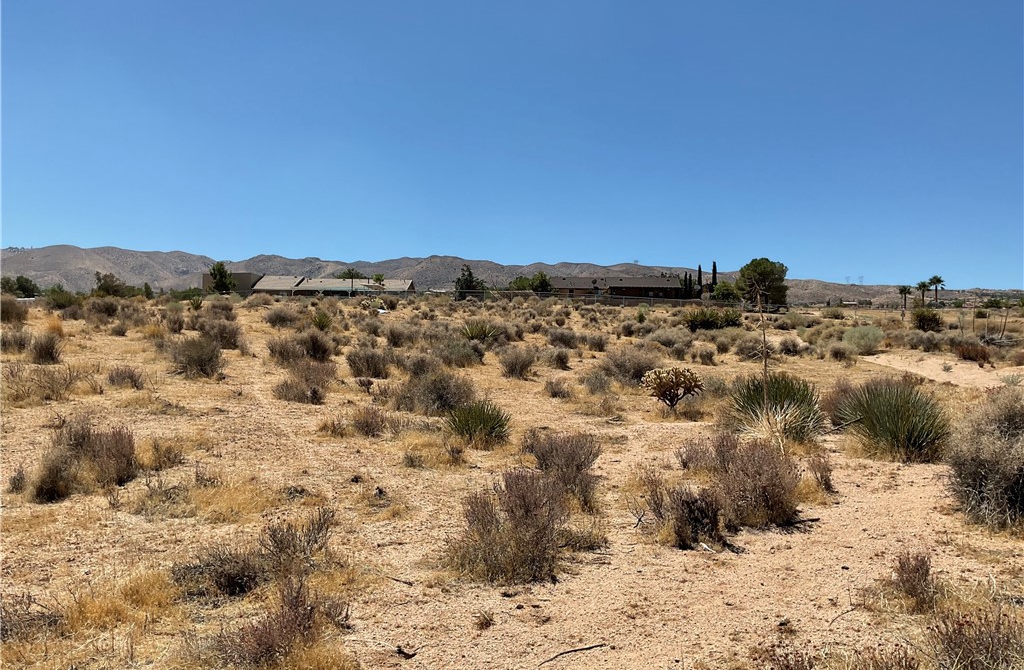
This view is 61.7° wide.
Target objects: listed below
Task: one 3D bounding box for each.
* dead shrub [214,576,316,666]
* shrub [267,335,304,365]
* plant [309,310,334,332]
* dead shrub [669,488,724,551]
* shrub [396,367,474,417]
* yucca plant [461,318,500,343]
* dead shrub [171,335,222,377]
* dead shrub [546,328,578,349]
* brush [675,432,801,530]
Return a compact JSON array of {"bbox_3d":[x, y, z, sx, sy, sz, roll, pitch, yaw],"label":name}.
[{"bbox_3d":[-1.089,1.266,3.852,0.461,0.323,0.369,-1,3,-16],"label":"dead shrub"},{"bbox_3d":[-4.959,0.307,18.768,0.805,0.592,0.747,-1,3,-15],"label":"shrub"},{"bbox_3d":[-6.644,-0.492,30.095,0.804,0.729,0.764,-1,3,-12],"label":"plant"},{"bbox_3d":[1.161,1.161,5.464,0.342,0.362,0.307,1,3,12],"label":"dead shrub"},{"bbox_3d":[-1.035,0.734,11.469,1.065,0.600,0.958,0,3,-5],"label":"shrub"},{"bbox_3d":[-0.900,-0.146,24.644,1.142,0.704,1.085,0,3,-2],"label":"yucca plant"},{"bbox_3d":[-5.829,0.383,15.831,0.930,0.748,0.863,-1,3,-20],"label":"dead shrub"},{"bbox_3d":[1.433,0.091,24.365,0.908,0.608,0.817,0,3,3],"label":"dead shrub"},{"bbox_3d":[1.621,1.001,6.156,0.882,0.592,0.793,1,3,15],"label":"brush"}]

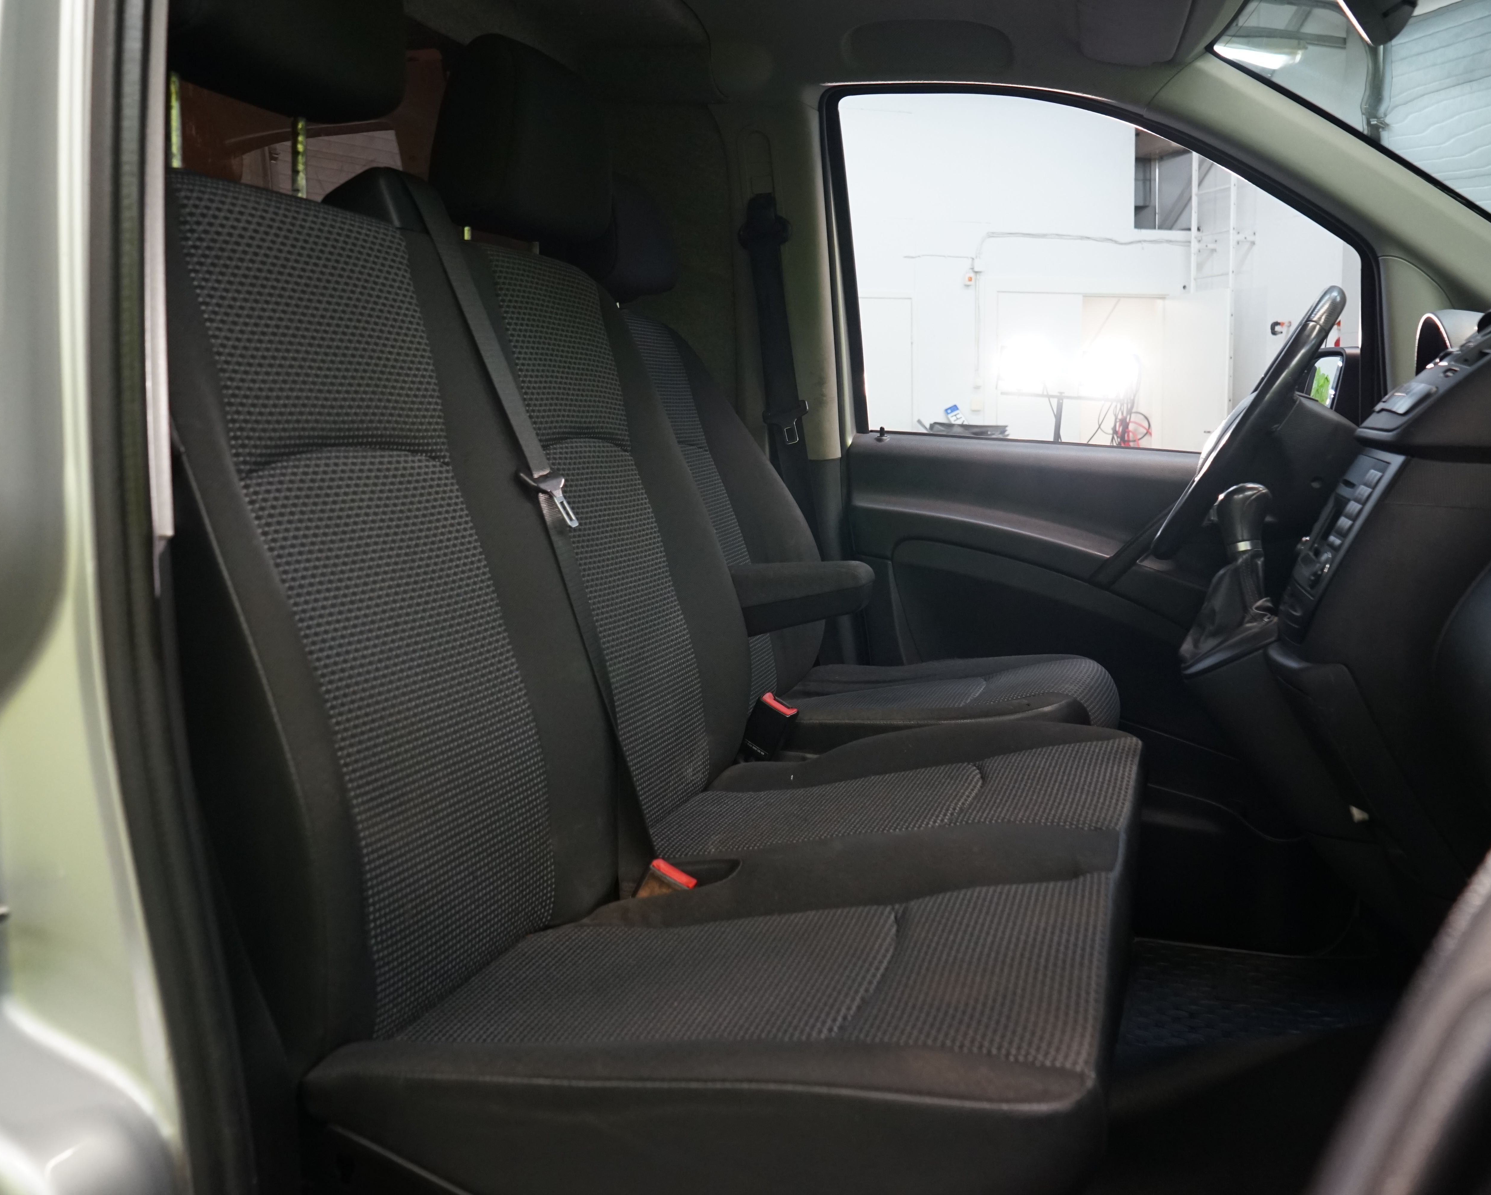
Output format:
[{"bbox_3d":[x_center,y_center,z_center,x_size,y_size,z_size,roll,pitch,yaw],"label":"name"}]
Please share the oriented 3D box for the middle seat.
[{"bbox_3d":[0.021,-0.058,1.378,0.708,0.975,0.446,1,8,17],"label":"middle seat"}]

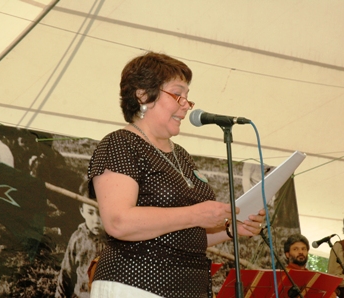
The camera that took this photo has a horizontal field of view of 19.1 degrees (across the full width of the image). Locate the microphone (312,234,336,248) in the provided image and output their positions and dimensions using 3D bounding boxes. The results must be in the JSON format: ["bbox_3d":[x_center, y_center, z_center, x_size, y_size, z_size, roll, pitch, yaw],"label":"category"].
[{"bbox_3d":[1.119,0.669,7.500,0.200,0.055,0.052,-29,-19,20],"label":"microphone"}]

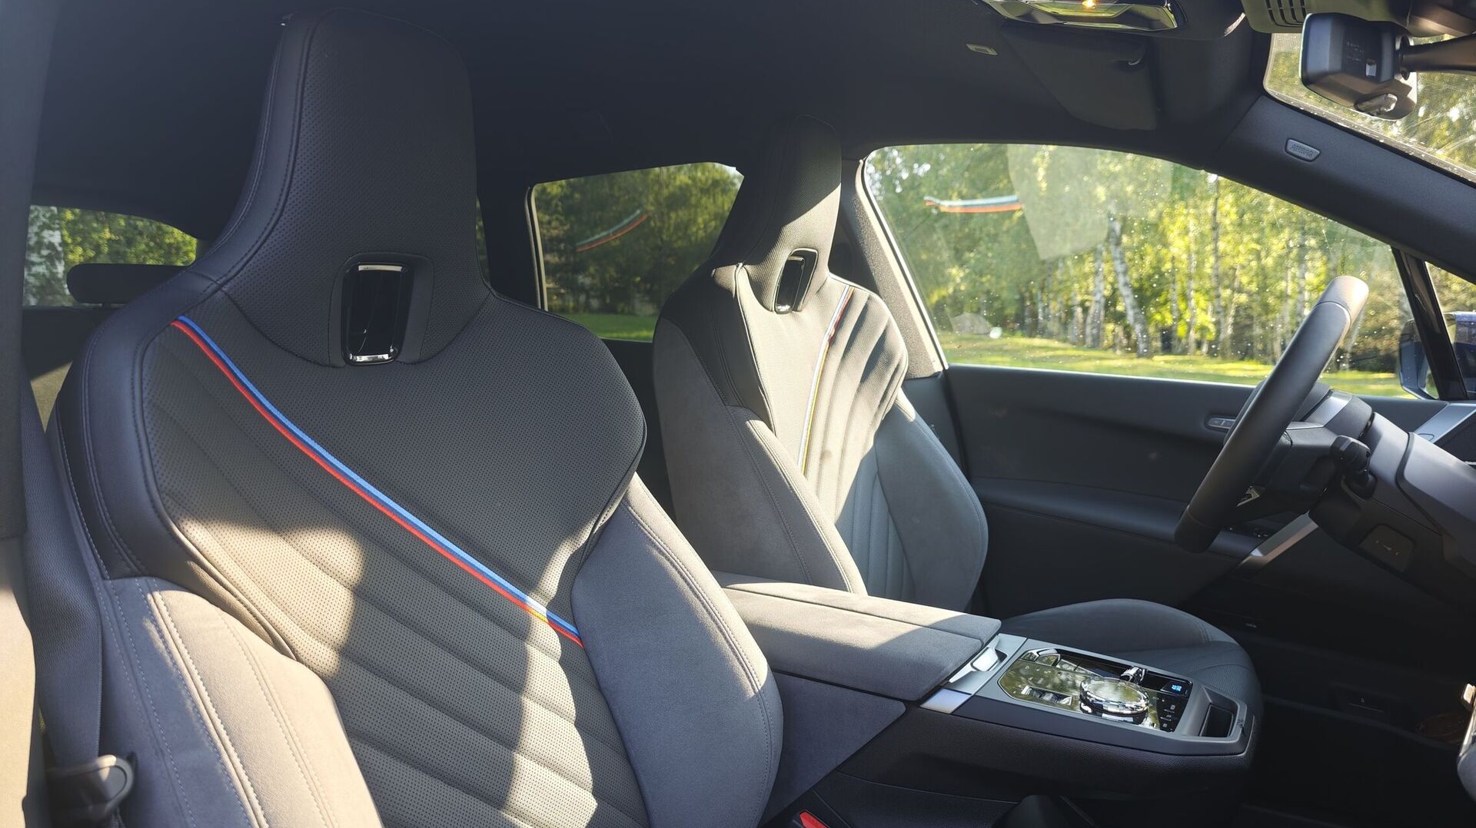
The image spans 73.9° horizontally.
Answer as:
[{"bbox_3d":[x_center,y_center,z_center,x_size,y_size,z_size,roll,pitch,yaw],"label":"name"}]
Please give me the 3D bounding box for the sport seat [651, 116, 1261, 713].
[{"bbox_3d":[0.306,0.059,1.392,0.820,0.985,0.560,5,8,33],"label":"sport seat"}]

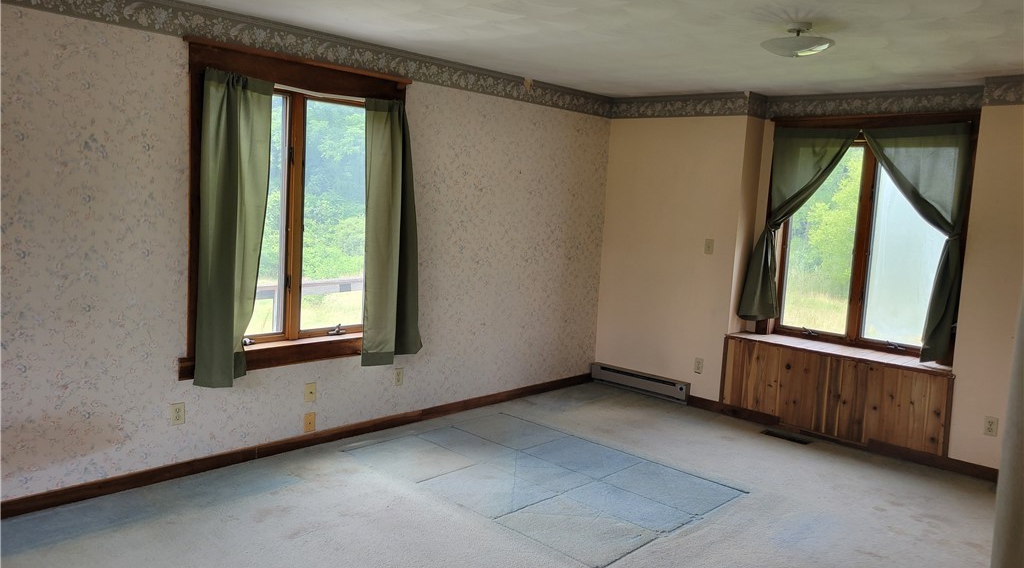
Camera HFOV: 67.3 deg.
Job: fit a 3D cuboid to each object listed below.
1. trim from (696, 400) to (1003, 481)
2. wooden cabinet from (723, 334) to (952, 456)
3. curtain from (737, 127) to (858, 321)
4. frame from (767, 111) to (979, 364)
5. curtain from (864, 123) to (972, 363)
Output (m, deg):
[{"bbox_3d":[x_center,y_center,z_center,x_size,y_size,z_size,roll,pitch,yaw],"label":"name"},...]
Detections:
[{"bbox_3d":[2.115,1.008,5.183,2.050,0.084,0.020,9,9,42],"label":"trim"},{"bbox_3d":[2.233,0.747,5.308,1.520,0.566,0.424,9,9,42],"label":"wooden cabinet"},{"bbox_3d":[2.030,-0.404,5.450,0.682,1.404,0.172,9,9,42],"label":"curtain"},{"bbox_3d":[2.410,-0.338,5.307,1.384,1.606,0.162,9,9,42],"label":"frame"},{"bbox_3d":[2.546,-0.278,5.011,0.672,1.525,0.131,9,9,42],"label":"curtain"}]

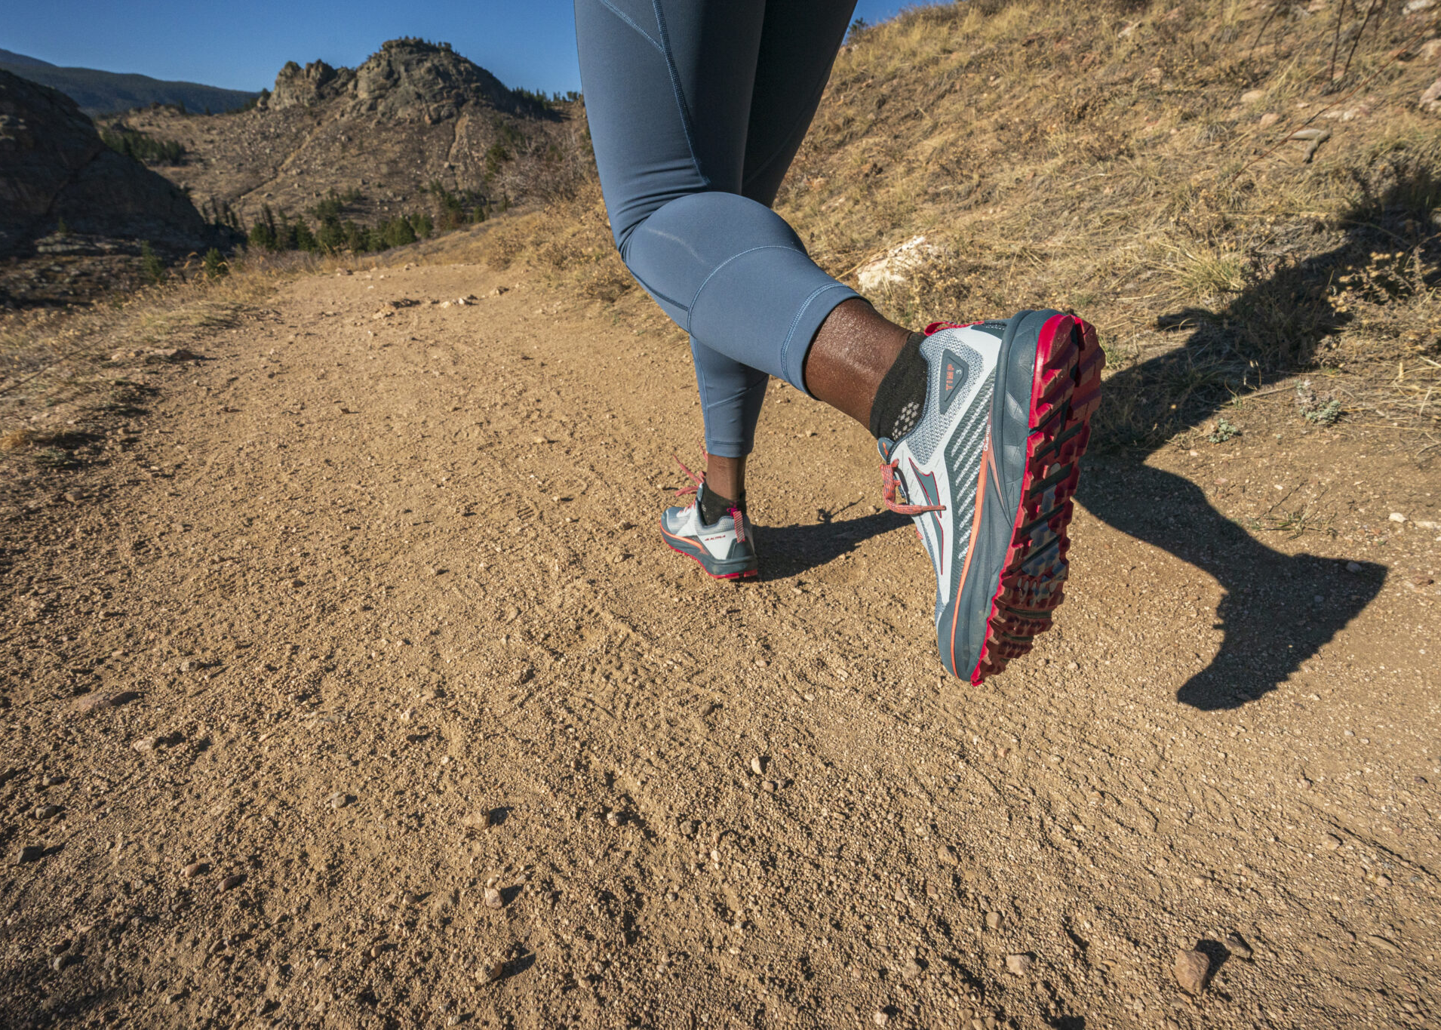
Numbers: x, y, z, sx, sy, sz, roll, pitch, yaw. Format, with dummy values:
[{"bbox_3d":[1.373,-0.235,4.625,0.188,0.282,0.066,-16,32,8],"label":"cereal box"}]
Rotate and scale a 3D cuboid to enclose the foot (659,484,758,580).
[{"bbox_3d":[-0.028,0.004,1.160,0.105,0.130,0.275,-16,24,-25],"label":"foot"}]

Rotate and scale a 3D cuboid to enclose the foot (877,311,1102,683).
[{"bbox_3d":[0.177,-0.010,0.511,0.105,0.275,0.132,-12,23,-40],"label":"foot"}]

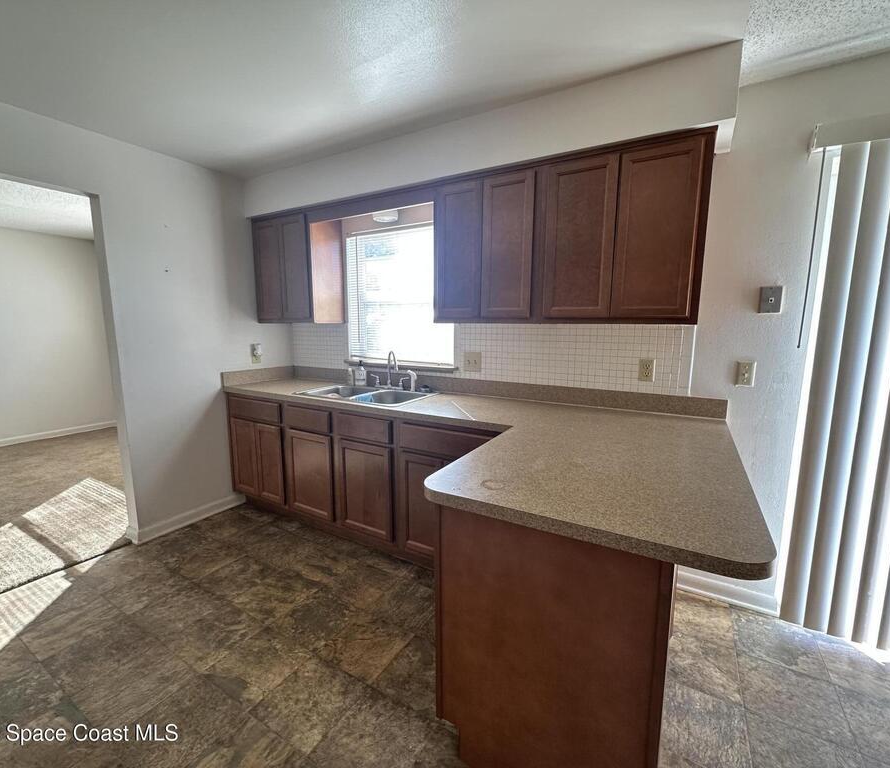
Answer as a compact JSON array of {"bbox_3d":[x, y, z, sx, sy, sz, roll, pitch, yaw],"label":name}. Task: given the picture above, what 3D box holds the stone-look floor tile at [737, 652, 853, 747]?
[{"bbox_3d":[1.283,1.160,1.550,0.300,0.008,0.300,5,9,30],"label":"stone-look floor tile"}]

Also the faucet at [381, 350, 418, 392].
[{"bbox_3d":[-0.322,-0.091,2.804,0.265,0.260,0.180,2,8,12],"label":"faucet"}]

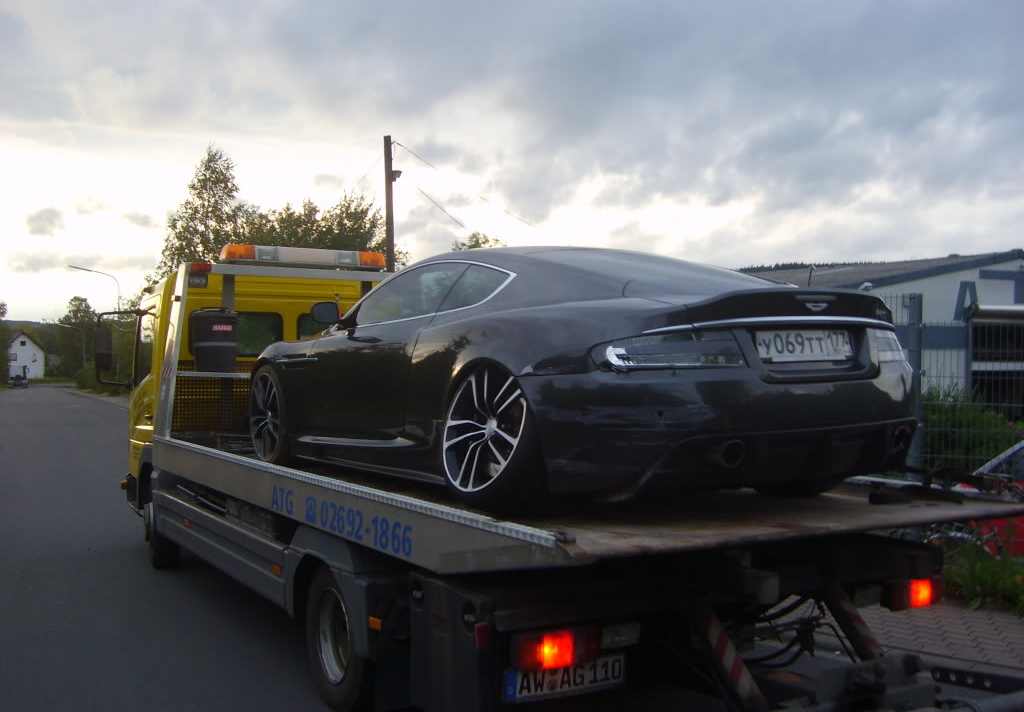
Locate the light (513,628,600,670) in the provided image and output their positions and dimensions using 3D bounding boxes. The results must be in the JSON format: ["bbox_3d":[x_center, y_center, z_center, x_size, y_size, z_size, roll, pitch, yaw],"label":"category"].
[{"bbox_3d":[0.159,1.059,3.754,0.348,0.124,0.075,1,-1,-31],"label":"light"}]

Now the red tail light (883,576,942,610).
[{"bbox_3d":[1.842,1.089,4.754,0.348,0.124,0.075,1,-1,-31],"label":"red tail light"}]

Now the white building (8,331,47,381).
[{"bbox_3d":[-80.024,-0.159,169.100,7.400,7.800,9.600,0,-1,-31],"label":"white building"}]

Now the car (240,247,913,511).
[{"bbox_3d":[-0.064,0.061,5.861,1.950,1.280,4.700,-1,0,-32],"label":"car"}]

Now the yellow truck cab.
[{"bbox_3d":[-2.379,0.282,9.948,2.450,2.400,1.750,1,-1,-31],"label":"yellow truck cab"}]

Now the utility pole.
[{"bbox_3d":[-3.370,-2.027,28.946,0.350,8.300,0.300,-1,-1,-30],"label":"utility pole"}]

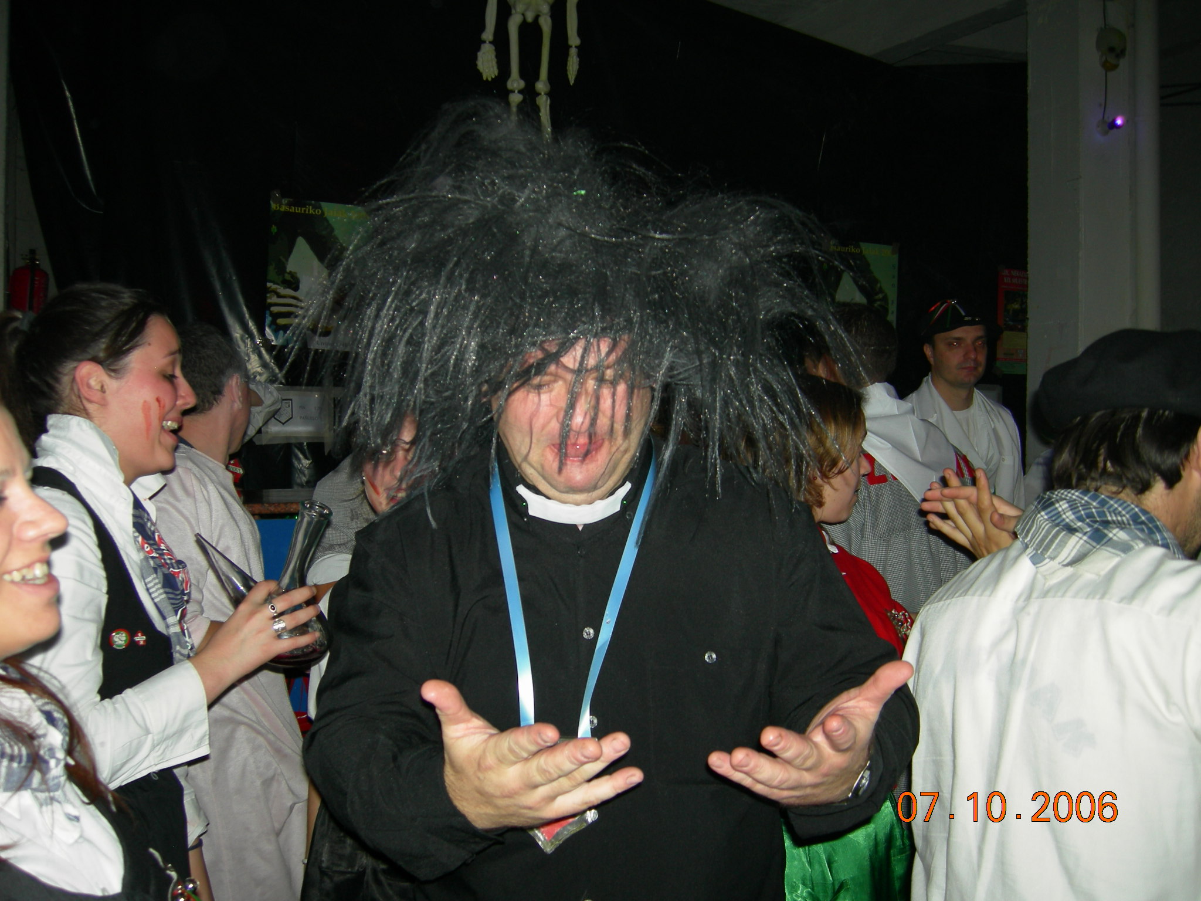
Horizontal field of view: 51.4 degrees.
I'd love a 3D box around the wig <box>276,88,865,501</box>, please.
[{"bbox_3d":[-0.024,-0.158,1.310,0.580,0.400,0.450,0,10,-2],"label":"wig"}]

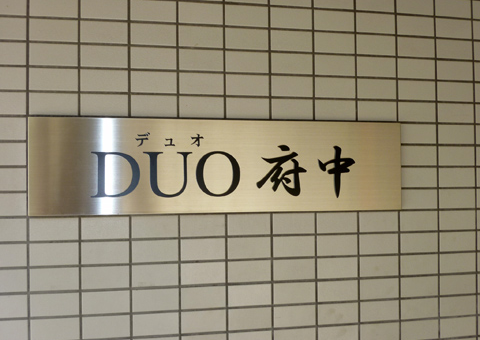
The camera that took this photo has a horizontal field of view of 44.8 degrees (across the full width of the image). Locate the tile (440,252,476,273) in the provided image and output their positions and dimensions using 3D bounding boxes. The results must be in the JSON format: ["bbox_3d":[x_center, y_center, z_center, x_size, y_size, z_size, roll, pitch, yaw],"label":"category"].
[{"bbox_3d":[0.508,0.216,1.359,0.095,0.045,0.008,0,-1,-13],"label":"tile"}]

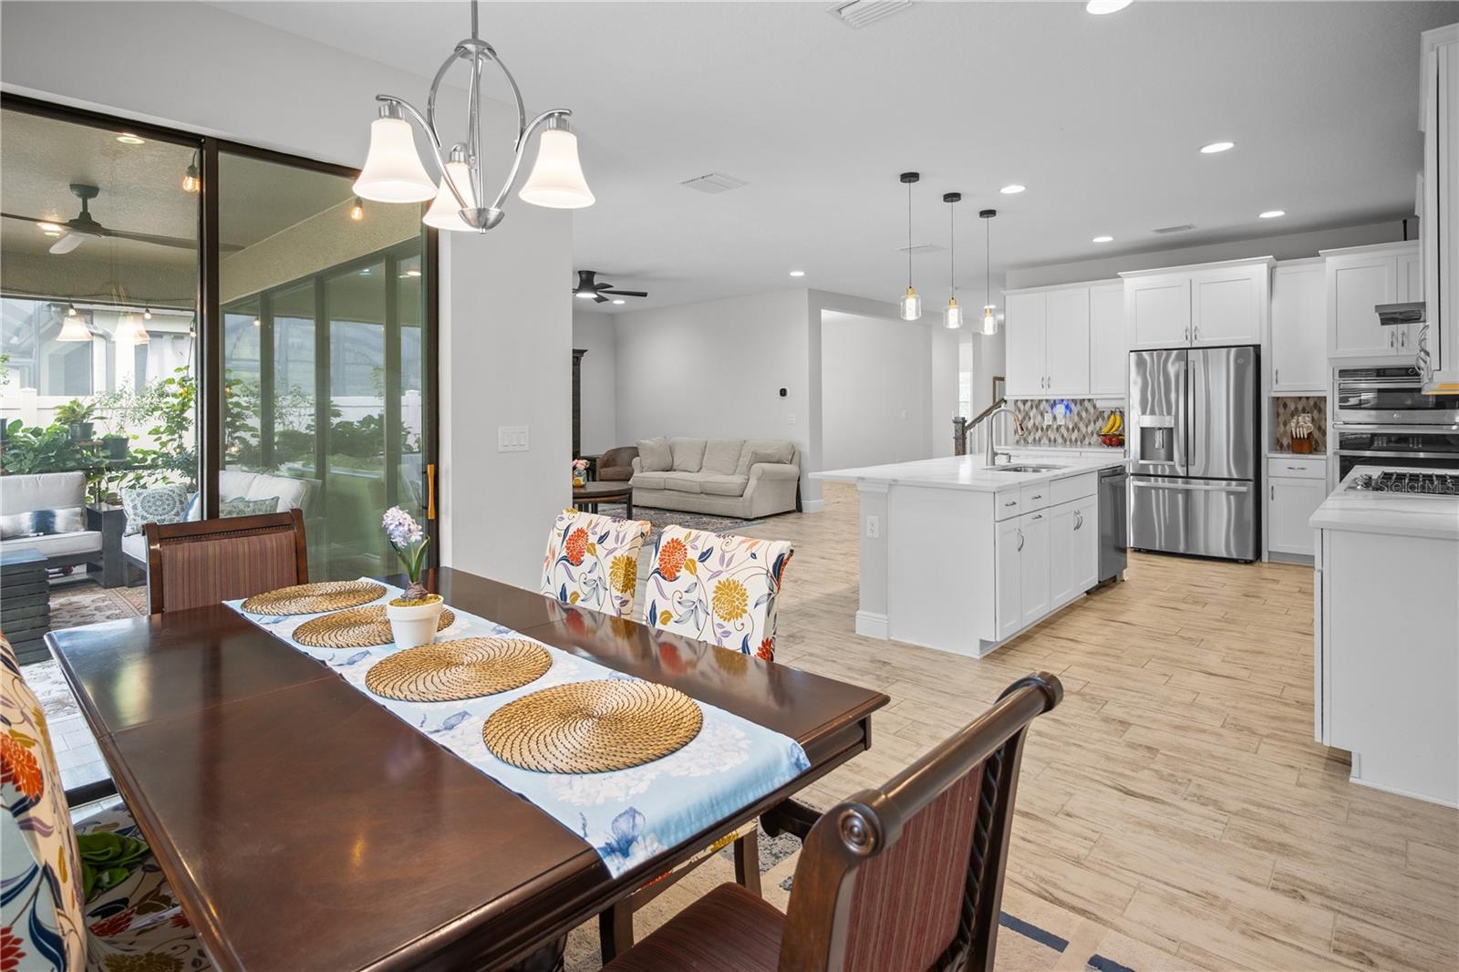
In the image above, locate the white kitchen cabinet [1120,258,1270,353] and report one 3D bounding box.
[{"bbox_3d":[4.324,-1.629,6.738,1.150,0.740,0.640,4,6,42],"label":"white kitchen cabinet"}]

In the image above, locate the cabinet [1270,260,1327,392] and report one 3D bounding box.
[{"bbox_3d":[4.893,-1.335,6.239,0.376,1.140,0.330,3,5,42],"label":"cabinet"}]

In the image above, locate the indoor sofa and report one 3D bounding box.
[{"bbox_3d":[-0.182,-0.146,9.625,2.200,0.900,0.980,4,6,42],"label":"indoor sofa"}]

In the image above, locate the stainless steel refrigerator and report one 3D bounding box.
[{"bbox_3d":[4.194,-0.314,6.545,0.918,1.780,0.770,3,5,42],"label":"stainless steel refrigerator"}]

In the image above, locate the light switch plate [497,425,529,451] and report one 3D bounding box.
[{"bbox_3d":[-1.065,-0.234,3.604,0.010,0.122,0.168,4,6,42],"label":"light switch plate"}]

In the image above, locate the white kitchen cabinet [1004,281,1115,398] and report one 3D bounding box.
[{"bbox_3d":[3.541,-1.494,7.674,1.180,1.160,0.360,4,6,42],"label":"white kitchen cabinet"}]

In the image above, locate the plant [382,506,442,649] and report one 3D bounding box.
[{"bbox_3d":[-0.743,0.211,1.710,0.133,0.320,0.130,3,5,42],"label":"plant"}]

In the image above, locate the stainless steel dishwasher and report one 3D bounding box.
[{"bbox_3d":[2.558,0.269,5.465,0.600,0.810,0.600,4,6,42],"label":"stainless steel dishwasher"}]

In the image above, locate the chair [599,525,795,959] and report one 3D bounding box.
[{"bbox_3d":[-0.207,0.636,1.727,0.480,0.975,0.590,3,5,42],"label":"chair"}]

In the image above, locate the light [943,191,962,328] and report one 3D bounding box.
[{"bbox_3d":[1.607,-1.608,5.226,0.137,0.960,0.137,4,6,42],"label":"light"}]

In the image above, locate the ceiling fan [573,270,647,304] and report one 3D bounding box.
[{"bbox_3d":[-1.522,-2.168,7.826,1.300,0.280,1.300,3,5,42],"label":"ceiling fan"}]

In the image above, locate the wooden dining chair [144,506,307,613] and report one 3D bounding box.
[{"bbox_3d":[-1.453,0.598,2.241,0.580,0.955,0.500,3,5,42],"label":"wooden dining chair"}]

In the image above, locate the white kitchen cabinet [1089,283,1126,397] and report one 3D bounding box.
[{"bbox_3d":[3.818,-1.430,7.207,0.390,1.140,0.330,3,5,42],"label":"white kitchen cabinet"}]

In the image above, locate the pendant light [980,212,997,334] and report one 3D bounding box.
[{"bbox_3d":[2.010,-1.654,5.658,0.135,0.960,0.135,4,6,42],"label":"pendant light"}]

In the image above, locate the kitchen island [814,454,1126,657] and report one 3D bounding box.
[{"bbox_3d":[1.788,0.320,5.025,1.160,0.914,2.600,4,6,42],"label":"kitchen island"}]

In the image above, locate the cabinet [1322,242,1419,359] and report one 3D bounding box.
[{"bbox_3d":[5.331,-1.460,5.816,0.880,0.870,0.630,4,6,42],"label":"cabinet"}]

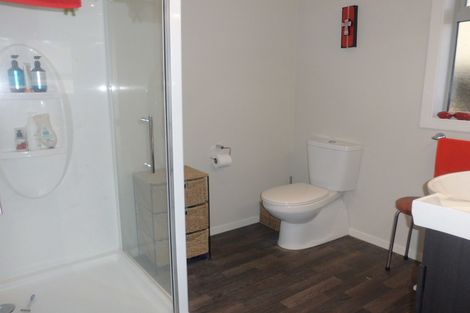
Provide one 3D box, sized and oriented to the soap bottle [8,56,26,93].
[{"bbox_3d":[-1.119,-0.426,1.745,0.073,0.195,0.065,-8,13,-36],"label":"soap bottle"}]

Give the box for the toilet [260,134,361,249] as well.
[{"bbox_3d":[0.535,0.284,2.492,0.735,0.750,0.400,-7,12,-33],"label":"toilet"}]

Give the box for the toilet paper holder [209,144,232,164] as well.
[{"bbox_3d":[-0.099,-0.005,2.534,0.165,0.145,0.120,-7,12,-33],"label":"toilet paper holder"}]

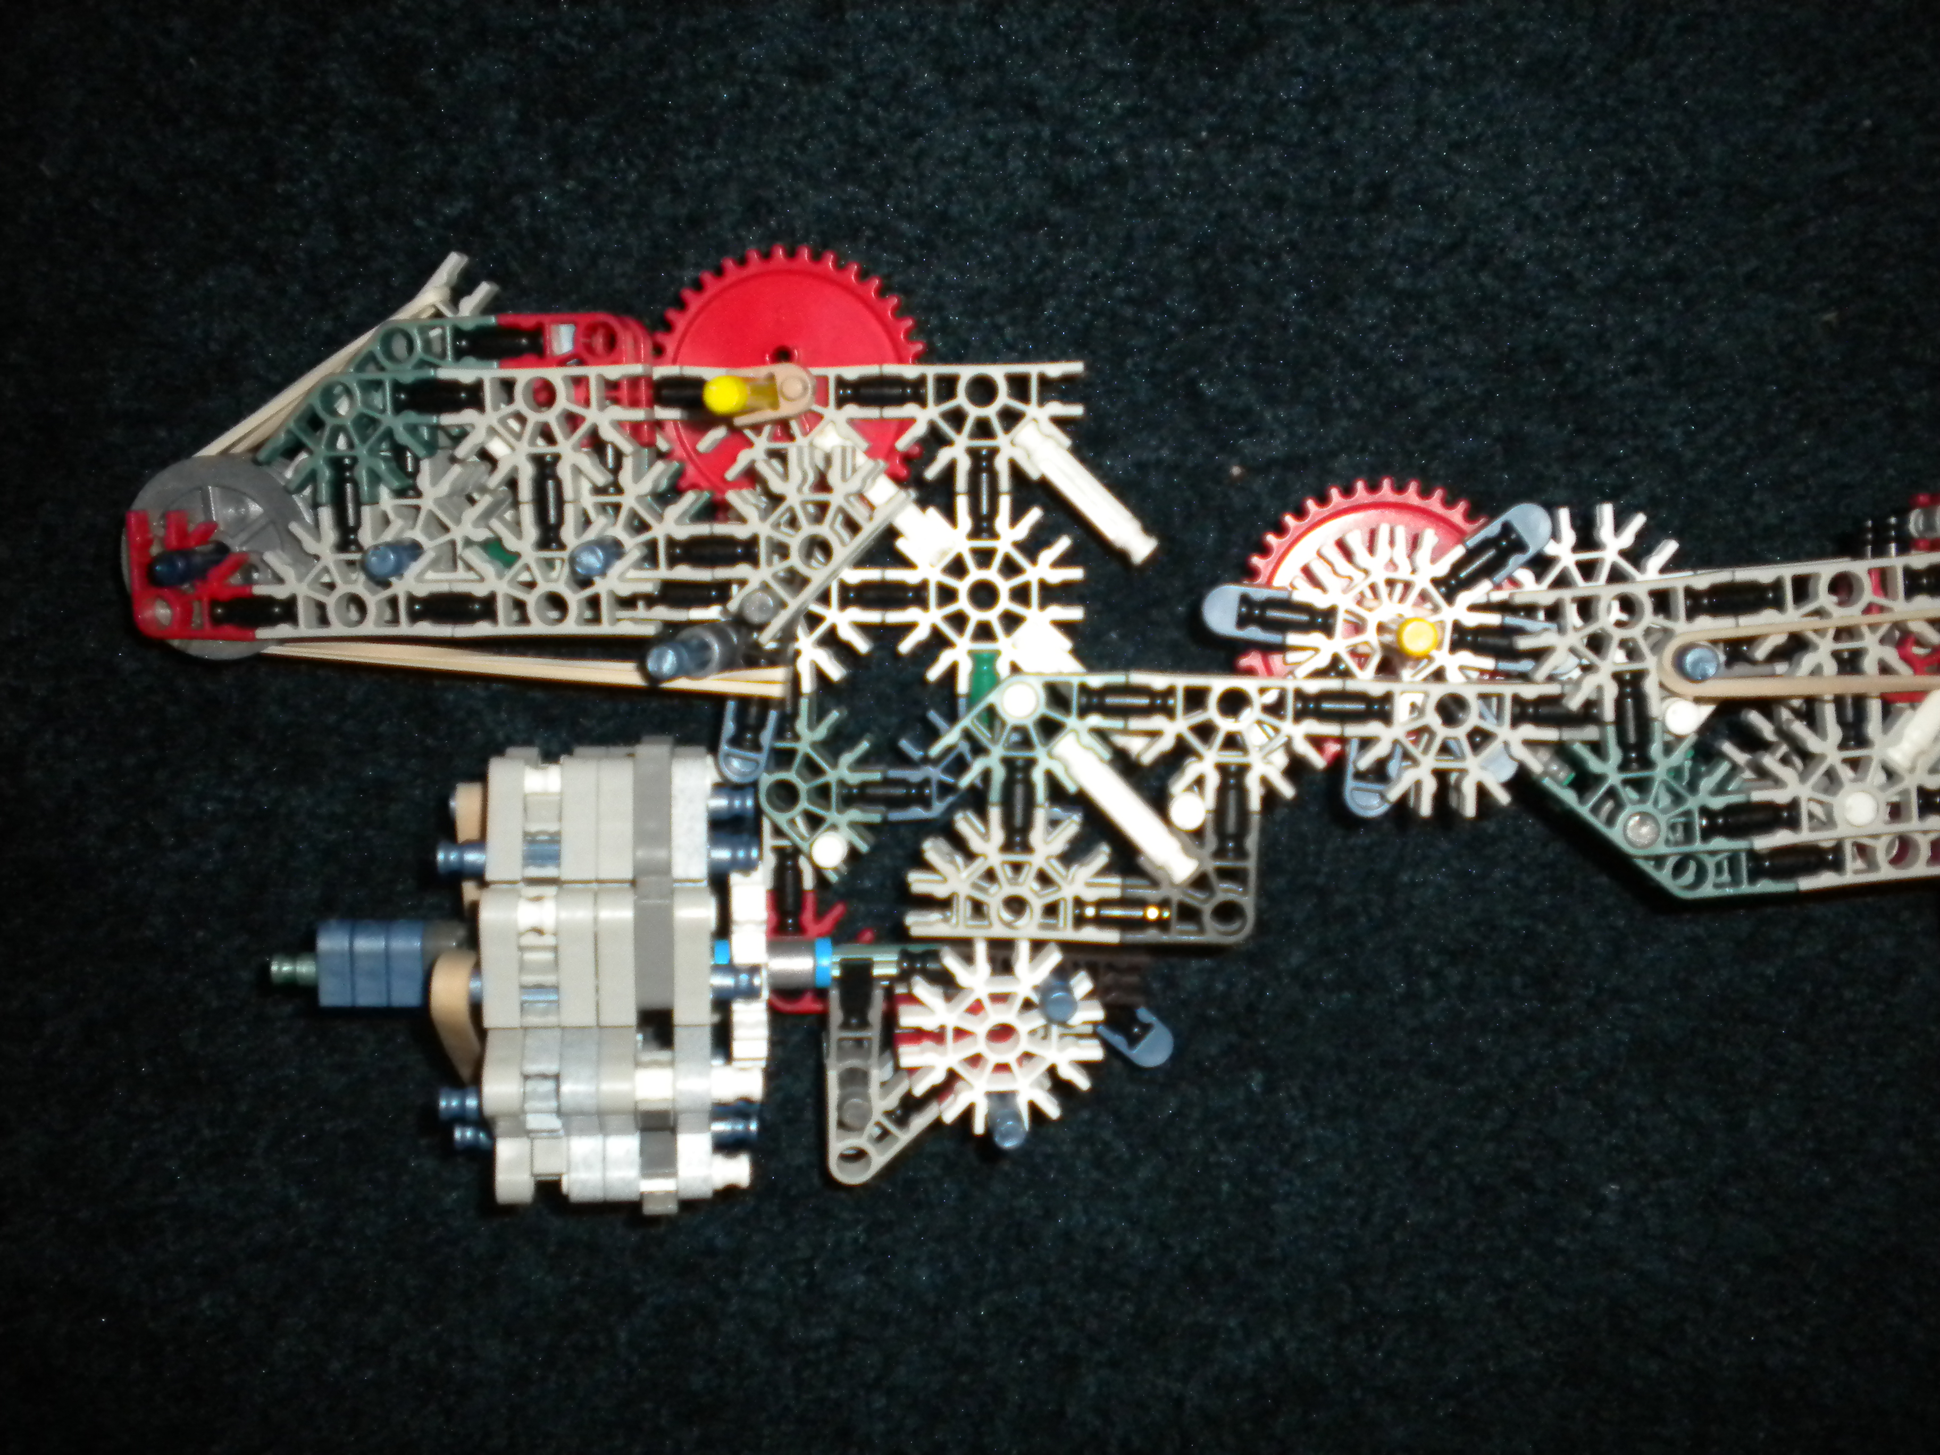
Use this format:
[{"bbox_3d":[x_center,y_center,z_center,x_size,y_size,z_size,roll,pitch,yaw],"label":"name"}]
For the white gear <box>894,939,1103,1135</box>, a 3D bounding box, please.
[{"bbox_3d":[0.005,0.056,0.354,0.037,0.007,0.037,0,99,2],"label":"white gear"}]

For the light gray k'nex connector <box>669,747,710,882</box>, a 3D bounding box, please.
[{"bbox_3d":[-0.048,0.015,0.341,0.006,0.019,0.022,-1,91,-4],"label":"light gray k'nex connector"}]

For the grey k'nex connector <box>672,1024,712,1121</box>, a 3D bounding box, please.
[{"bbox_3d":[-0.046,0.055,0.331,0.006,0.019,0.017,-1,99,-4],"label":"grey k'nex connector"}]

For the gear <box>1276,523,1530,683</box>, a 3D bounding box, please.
[{"bbox_3d":[0.075,-0.018,0.345,0.041,0.007,0.040,0,99,2],"label":"gear"}]

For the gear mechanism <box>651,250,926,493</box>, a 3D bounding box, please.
[{"bbox_3d":[-0.034,-0.063,0.367,0.052,0.007,0.052,0,99,2],"label":"gear mechanism"}]

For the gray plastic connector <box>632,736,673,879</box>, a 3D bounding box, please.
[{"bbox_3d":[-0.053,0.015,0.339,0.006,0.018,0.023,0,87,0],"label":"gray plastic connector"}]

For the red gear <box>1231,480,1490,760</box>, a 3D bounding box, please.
[{"bbox_3d":[0.074,-0.017,0.350,0.052,0.007,0.052,0,99,2],"label":"red gear"}]

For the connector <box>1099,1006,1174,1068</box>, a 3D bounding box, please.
[{"bbox_3d":[0.032,0.061,0.385,0.015,0.007,0.010,39,98,-4],"label":"connector"}]

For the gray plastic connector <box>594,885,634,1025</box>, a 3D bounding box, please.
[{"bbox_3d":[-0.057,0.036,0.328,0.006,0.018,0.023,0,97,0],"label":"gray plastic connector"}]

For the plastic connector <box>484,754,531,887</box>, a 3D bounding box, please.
[{"bbox_3d":[-0.080,0.015,0.342,0.006,0.019,0.022,-1,91,-4],"label":"plastic connector"}]

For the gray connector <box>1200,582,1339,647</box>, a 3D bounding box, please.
[{"bbox_3d":[0.053,-0.020,0.345,0.025,0.006,0.010,6,99,1],"label":"gray connector"}]

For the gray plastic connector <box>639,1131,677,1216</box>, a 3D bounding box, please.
[{"bbox_3d":[-0.054,0.075,0.347,0.006,0.020,0.018,0,97,0],"label":"gray plastic connector"}]

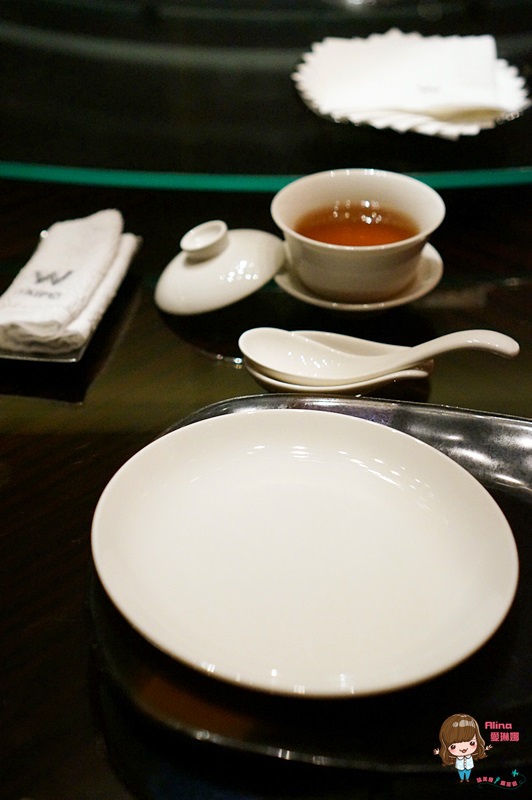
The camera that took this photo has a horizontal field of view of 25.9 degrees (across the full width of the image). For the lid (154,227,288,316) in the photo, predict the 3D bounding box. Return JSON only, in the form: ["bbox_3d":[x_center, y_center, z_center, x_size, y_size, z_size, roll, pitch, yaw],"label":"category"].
[{"bbox_3d":[-0.031,-0.084,0.668,0.082,0.026,0.082,-16,35,12],"label":"lid"}]

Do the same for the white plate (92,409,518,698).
[{"bbox_3d":[0.015,0.063,0.475,0.171,0.025,0.171,3,35,-2],"label":"white plate"}]

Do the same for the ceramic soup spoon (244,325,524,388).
[{"bbox_3d":[0.057,-0.021,0.590,0.142,0.035,0.044,4,36,3],"label":"ceramic soup spoon"}]

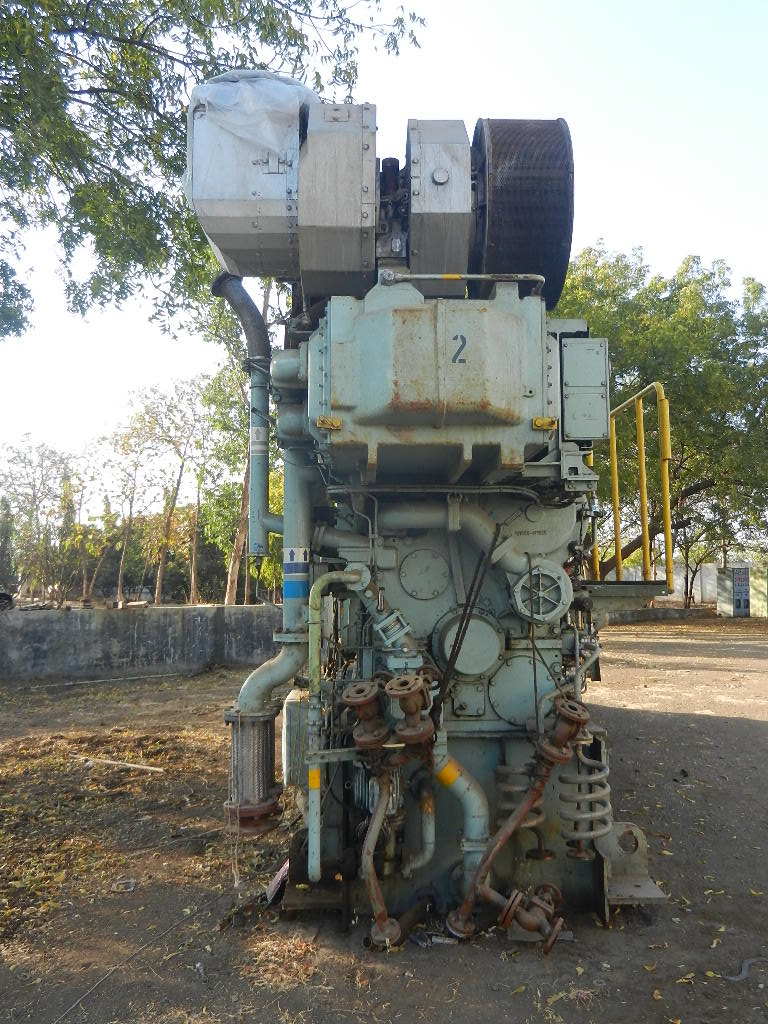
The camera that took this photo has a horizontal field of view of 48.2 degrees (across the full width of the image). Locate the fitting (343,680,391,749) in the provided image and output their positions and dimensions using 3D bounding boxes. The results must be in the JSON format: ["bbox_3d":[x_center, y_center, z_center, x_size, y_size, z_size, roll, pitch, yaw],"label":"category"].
[{"bbox_3d":[-0.076,0.892,3.770,0.165,0.235,0.165,-15,16,0],"label":"fitting"}]

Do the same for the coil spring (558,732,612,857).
[{"bbox_3d":[0.923,1.290,3.930,0.235,0.540,0.235,0,-4,0],"label":"coil spring"}]

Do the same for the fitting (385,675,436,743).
[{"bbox_3d":[0.112,0.847,3.680,0.170,0.235,0.165,-13,16,0],"label":"fitting"}]

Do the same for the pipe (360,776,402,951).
[{"bbox_3d":[-0.011,1.511,3.740,0.165,0.720,0.200,0,-4,0],"label":"pipe"}]

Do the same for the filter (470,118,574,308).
[{"bbox_3d":[0.667,-1.490,4.330,0.385,0.900,0.900,0,-4,1],"label":"filter"}]

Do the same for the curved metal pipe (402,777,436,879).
[{"bbox_3d":[0.158,1.452,3.930,0.155,0.440,0.150,0,-4,0],"label":"curved metal pipe"}]

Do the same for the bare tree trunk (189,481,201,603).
[{"bbox_3d":[-5.743,0.985,26.000,0.300,3.650,0.300,0,-4,0],"label":"bare tree trunk"}]

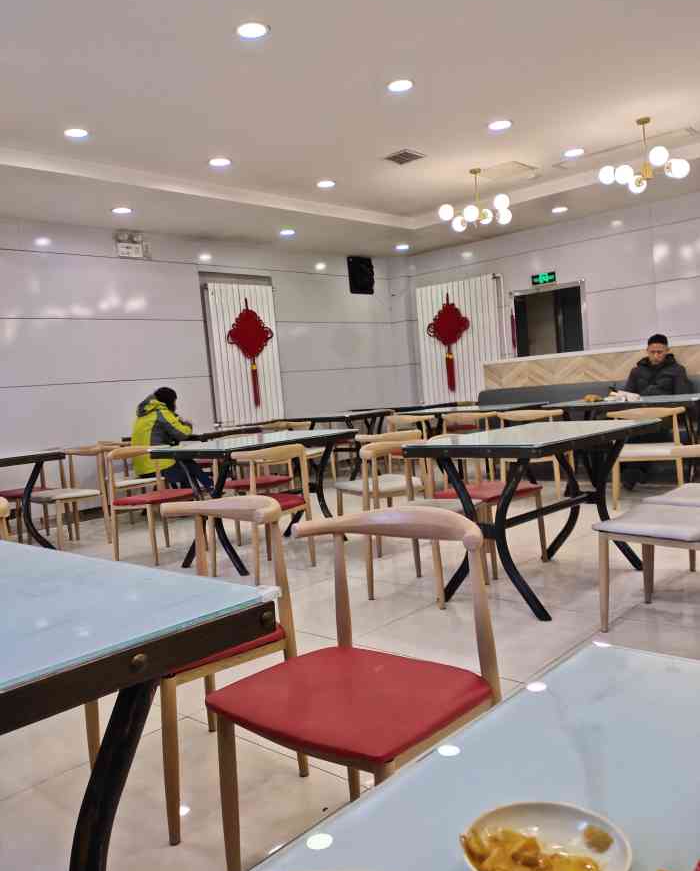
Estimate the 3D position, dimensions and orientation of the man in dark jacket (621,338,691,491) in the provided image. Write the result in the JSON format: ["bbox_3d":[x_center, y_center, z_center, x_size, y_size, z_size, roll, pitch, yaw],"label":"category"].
[{"bbox_3d":[2.684,-0.220,6.344,0.580,1.300,0.820,-1,6,44],"label":"man in dark jacket"}]

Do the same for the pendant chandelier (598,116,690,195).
[{"bbox_3d":[2.195,-2.056,5.408,0.660,0.570,0.660,-1,6,44],"label":"pendant chandelier"}]

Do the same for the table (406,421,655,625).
[{"bbox_3d":[0.960,0.365,3.608,1.182,0.765,0.711,-9,6,-43],"label":"table"}]

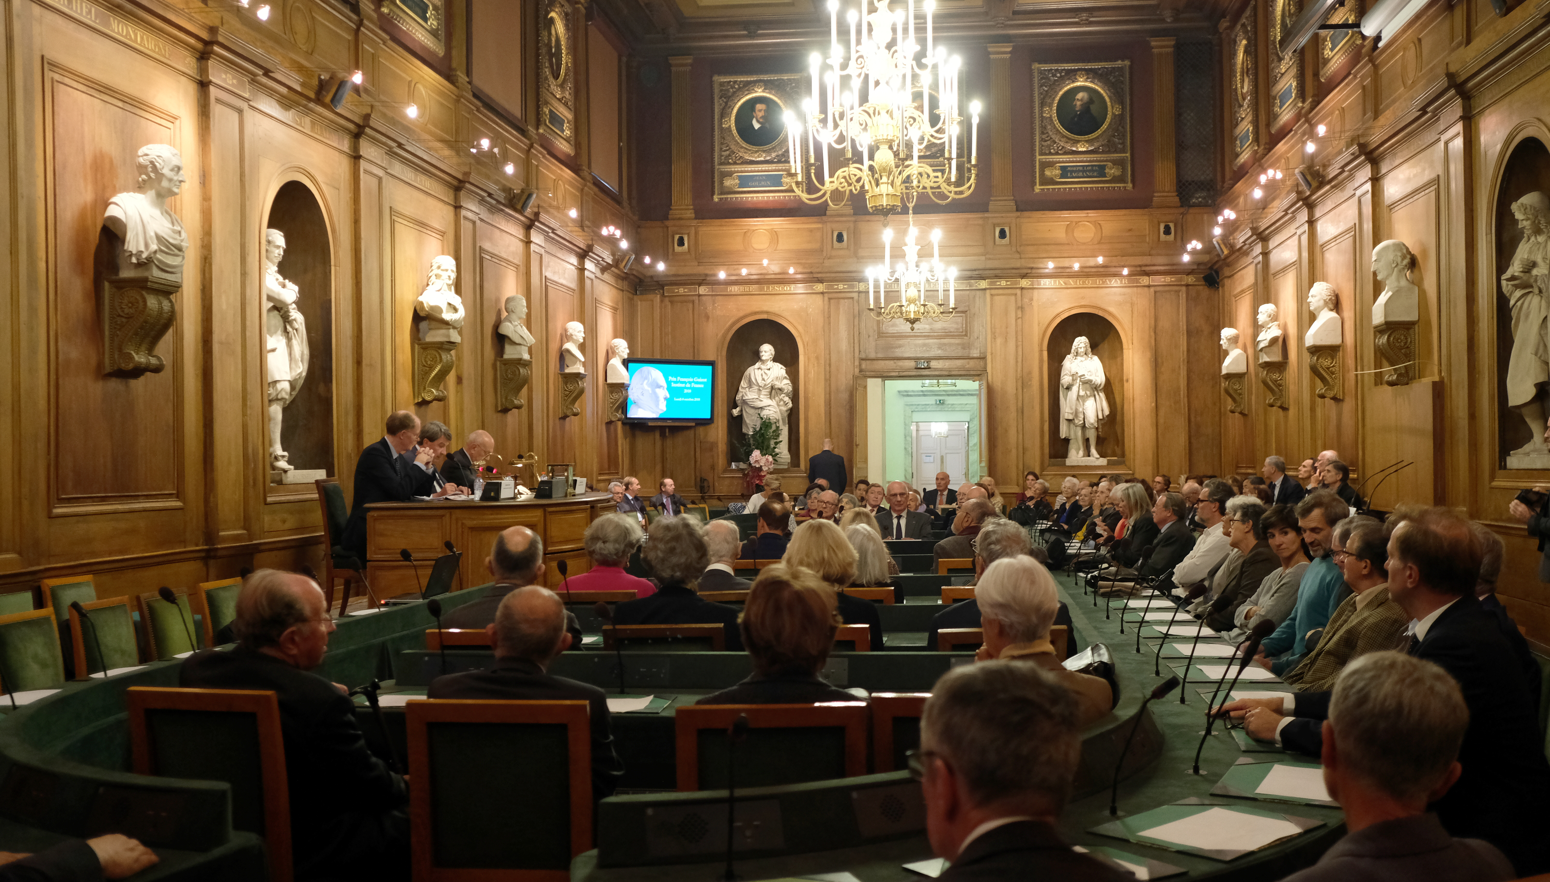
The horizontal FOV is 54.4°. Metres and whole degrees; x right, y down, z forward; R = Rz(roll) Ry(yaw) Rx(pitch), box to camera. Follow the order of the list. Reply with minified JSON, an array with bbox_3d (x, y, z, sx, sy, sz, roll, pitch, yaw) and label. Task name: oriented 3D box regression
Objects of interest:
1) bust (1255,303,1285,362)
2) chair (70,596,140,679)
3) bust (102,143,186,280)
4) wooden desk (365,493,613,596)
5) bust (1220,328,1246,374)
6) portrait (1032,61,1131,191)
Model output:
[{"bbox_3d":[5.570,-1.219,16.946,0.290,0.680,0.380,-1,-1,6],"label":"bust"},{"bbox_3d":[-2.553,1.170,6.207,0.530,1.000,0.450,-1,-1,9],"label":"chair"},{"bbox_3d":[-3.508,-1.317,8.619,0.360,0.775,0.560,-1,-1,12],"label":"bust"},{"bbox_3d":[-1.965,0.833,11.515,1.180,0.770,2.980,-1,-1,7],"label":"wooden desk"},{"bbox_3d":[5.657,-1.123,18.630,0.280,0.590,0.320,-1,-1,7],"label":"bust"},{"bbox_3d":[4.471,-4.524,21.772,1.435,1.838,0.120,-1,-1,6],"label":"portrait"}]

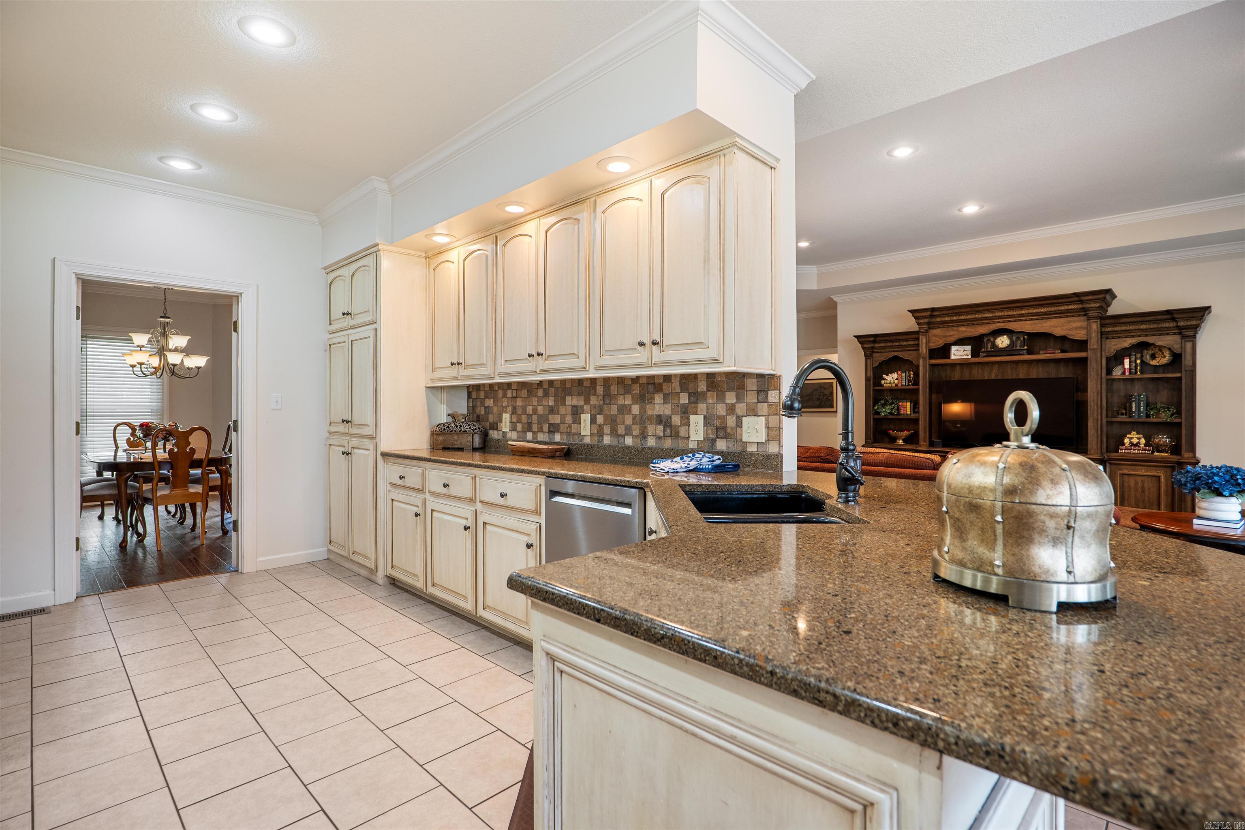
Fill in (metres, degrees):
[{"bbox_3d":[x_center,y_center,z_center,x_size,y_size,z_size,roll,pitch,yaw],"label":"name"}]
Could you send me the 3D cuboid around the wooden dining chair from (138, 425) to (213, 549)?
[{"bbox_3d":[-4.090,0.645,5.080,0.610,1.060,0.510,0,0,43],"label":"wooden dining chair"}]

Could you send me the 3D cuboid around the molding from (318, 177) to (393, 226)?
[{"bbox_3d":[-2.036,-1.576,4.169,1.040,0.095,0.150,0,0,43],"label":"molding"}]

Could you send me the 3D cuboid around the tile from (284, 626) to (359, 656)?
[{"bbox_3d":[-1.566,1.180,2.888,0.297,0.010,0.293,0,0,43],"label":"tile"}]

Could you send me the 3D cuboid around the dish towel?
[{"bbox_3d":[0.298,0.214,2.551,0.290,0.080,0.180,0,0,-30],"label":"dish towel"}]

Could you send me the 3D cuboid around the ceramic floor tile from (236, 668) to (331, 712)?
[{"bbox_3d":[-1.452,1.180,2.370,0.300,0.010,0.300,0,0,44],"label":"ceramic floor tile"}]

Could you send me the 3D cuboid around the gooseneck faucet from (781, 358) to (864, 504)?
[{"bbox_3d":[0.595,0.045,1.616,0.270,0.415,0.090,0,0,-26],"label":"gooseneck faucet"}]

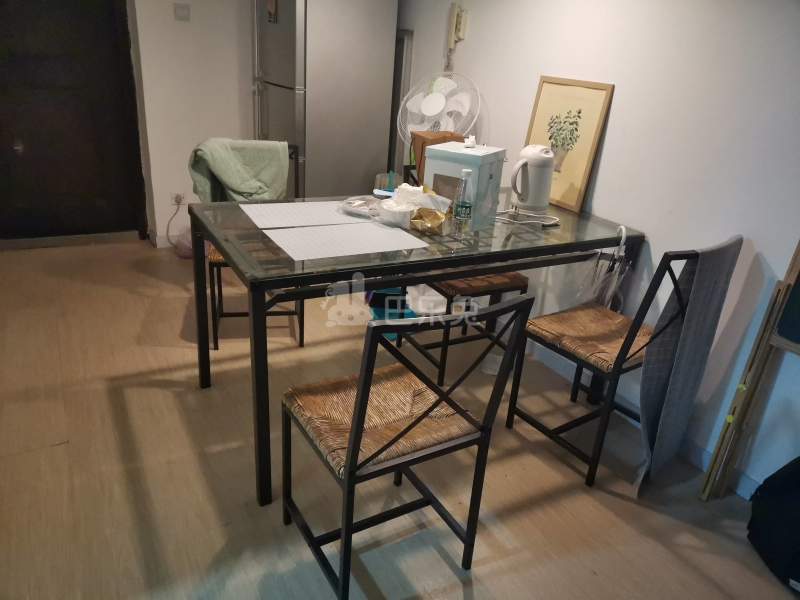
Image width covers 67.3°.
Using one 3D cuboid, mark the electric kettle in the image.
[{"bbox_3d":[0.538,-0.494,2.407,0.182,0.238,0.138,2,23,-6],"label":"electric kettle"}]

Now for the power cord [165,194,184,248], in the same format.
[{"bbox_3d":[-1.413,-0.498,3.764,0.125,0.336,0.069,-9,26,-28],"label":"power cord"}]

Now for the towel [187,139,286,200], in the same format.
[{"bbox_3d":[-0.752,-0.597,2.813,0.433,0.320,0.197,-1,24,-12],"label":"towel"}]

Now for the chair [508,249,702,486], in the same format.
[{"bbox_3d":[0.727,0.147,2.040,0.400,0.833,0.482,-12,28,-34],"label":"chair"}]

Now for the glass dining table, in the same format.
[{"bbox_3d":[0.050,0.049,2.326,1.470,0.735,0.780,-9,26,-28],"label":"glass dining table"}]

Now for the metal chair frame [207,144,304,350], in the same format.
[{"bbox_3d":[-0.644,-0.258,2.739,0.400,0.833,0.482,-1,24,-12],"label":"metal chair frame"}]

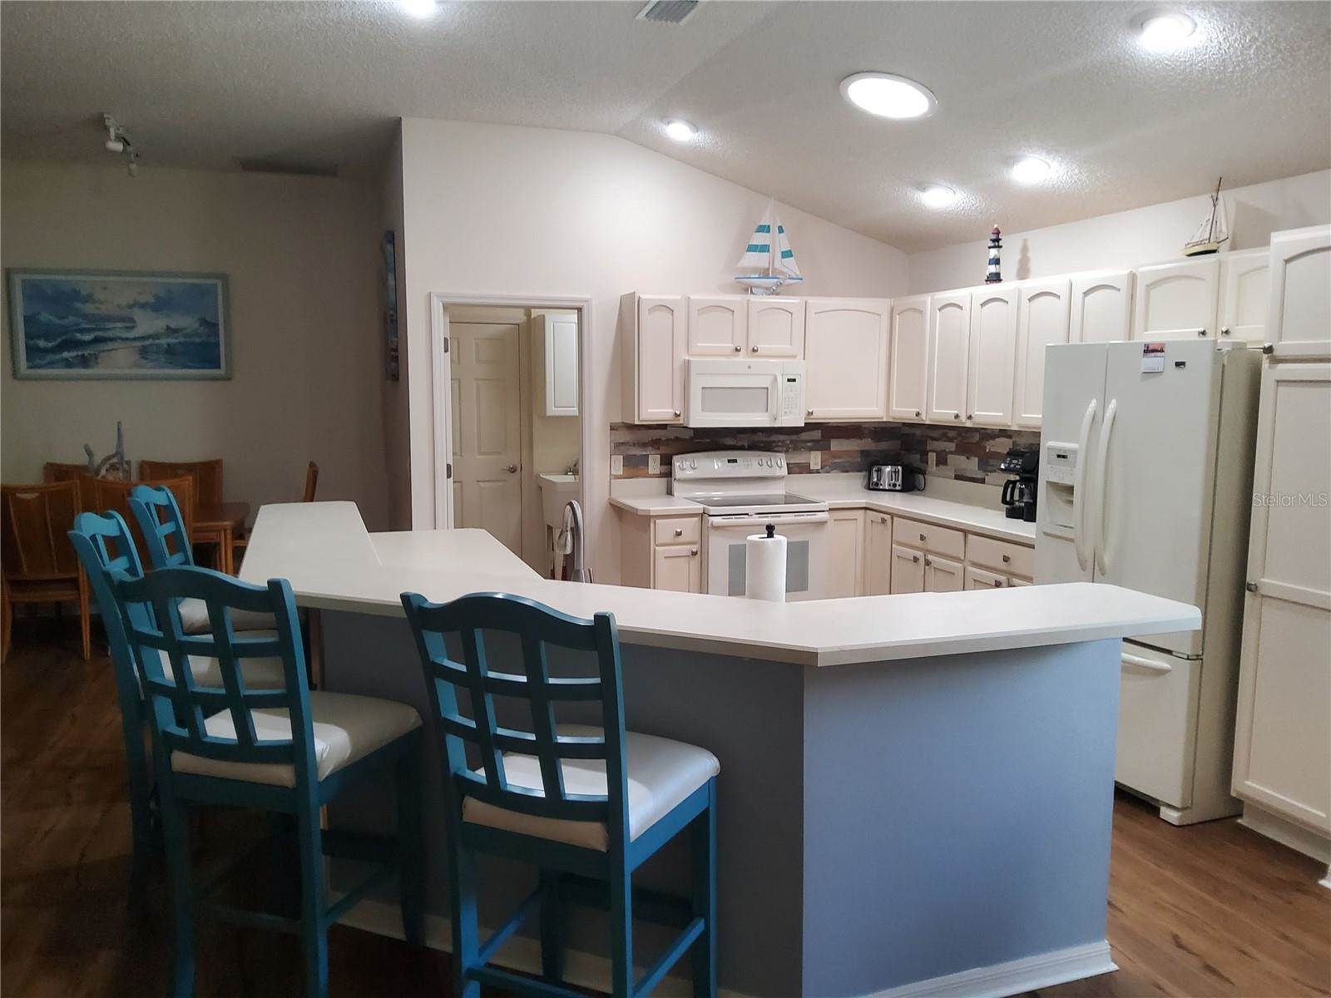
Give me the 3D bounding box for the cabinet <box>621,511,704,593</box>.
[{"bbox_3d":[-0.030,0.487,5.992,0.300,0.876,0.625,-2,7,-19],"label":"cabinet"}]

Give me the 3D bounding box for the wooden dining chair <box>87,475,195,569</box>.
[{"bbox_3d":[-3.125,0.380,6.068,0.500,1.050,0.580,-3,8,-24],"label":"wooden dining chair"}]

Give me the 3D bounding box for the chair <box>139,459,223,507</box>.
[{"bbox_3d":[-3.362,0.277,6.930,0.530,1.050,0.570,-2,7,-19],"label":"chair"}]

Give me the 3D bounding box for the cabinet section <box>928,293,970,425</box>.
[{"bbox_3d":[1.619,-0.797,5.704,0.022,0.712,0.384,-2,7,-19],"label":"cabinet section"}]

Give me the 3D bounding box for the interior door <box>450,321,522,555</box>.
[{"bbox_3d":[-1.448,-0.281,7.433,0.760,2.030,0.045,-2,7,-19],"label":"interior door"}]

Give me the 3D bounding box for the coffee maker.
[{"bbox_3d":[1.910,-0.072,5.178,0.290,0.365,0.220,-2,7,-19],"label":"coffee maker"}]

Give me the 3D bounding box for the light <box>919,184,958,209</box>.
[{"bbox_3d":[1.458,-1.626,5.375,0.200,0.050,0.200,16,1,-20],"label":"light"}]

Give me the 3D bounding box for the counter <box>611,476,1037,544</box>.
[{"bbox_3d":[0.978,0.051,5.423,2.090,0.140,2.240,-2,7,-19],"label":"counter"}]

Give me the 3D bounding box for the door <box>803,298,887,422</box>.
[{"bbox_3d":[1.122,-0.852,6.169,0.569,0.717,0.020,-2,7,-19],"label":"door"}]

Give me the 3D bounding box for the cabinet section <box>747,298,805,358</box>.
[{"bbox_3d":[0.677,-1.038,6.083,0.370,0.352,0.020,-2,8,-19],"label":"cabinet section"}]

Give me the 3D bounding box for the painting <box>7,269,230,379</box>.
[{"bbox_3d":[-3.718,-1.186,6.852,1.345,0.740,0.040,-2,8,-19],"label":"painting"}]

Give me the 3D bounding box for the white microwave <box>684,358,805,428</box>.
[{"bbox_3d":[0.436,-0.652,6.173,0.755,0.400,0.390,-2,8,-19],"label":"white microwave"}]

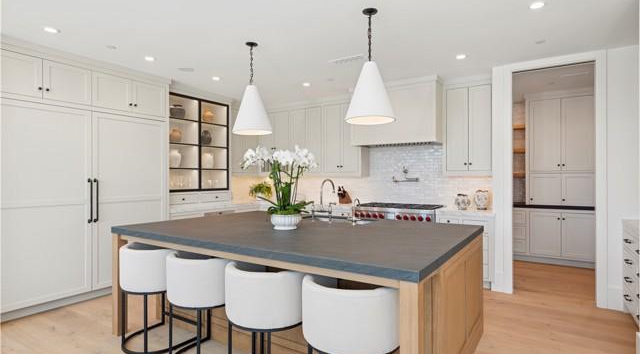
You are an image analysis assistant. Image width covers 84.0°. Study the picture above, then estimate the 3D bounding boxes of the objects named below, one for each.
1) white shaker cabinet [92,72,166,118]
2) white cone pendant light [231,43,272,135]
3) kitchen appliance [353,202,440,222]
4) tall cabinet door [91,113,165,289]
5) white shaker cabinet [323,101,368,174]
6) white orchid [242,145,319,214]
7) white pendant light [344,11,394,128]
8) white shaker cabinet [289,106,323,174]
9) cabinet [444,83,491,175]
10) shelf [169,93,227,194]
[{"bbox_3d":[-2.562,-0.988,4.529,0.614,0.426,0.913,0,0,33],"label":"white shaker cabinet"},{"bbox_3d":[-0.683,-0.902,3.594,0.405,0.885,0.405,0,0,0],"label":"white cone pendant light"},{"bbox_3d":[1.207,0.917,5.307,1.215,0.965,0.710,0,0,33],"label":"kitchen appliance"},{"bbox_3d":[-2.336,0.279,4.384,0.050,2.008,0.902,0,0,33],"label":"tall cabinet door"},{"bbox_3d":[0.426,-0.606,5.925,0.734,1.201,0.302,0,0,33],"label":"white shaker cabinet"},{"bbox_3d":[-0.338,0.015,3.000,0.620,0.590,0.420,0,0,0],"label":"white orchid"},{"bbox_3d":[0.410,-0.902,2.883,0.405,0.885,0.405,0,0,0],"label":"white pendant light"},{"bbox_3d":[-0.187,-0.608,6.322,0.726,1.186,0.302,0,0,33],"label":"white shaker cabinet"},{"bbox_3d":[2.101,-0.627,4.953,0.676,1.230,0.330,0,0,33],"label":"cabinet"},{"bbox_3d":[-2.020,-0.482,5.650,0.360,1.432,1.190,0,0,33],"label":"shelf"}]

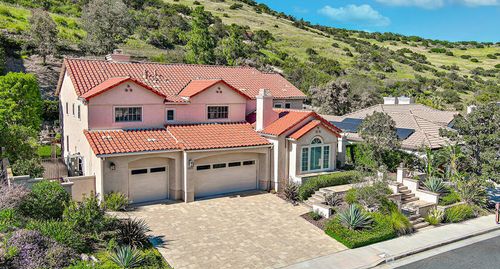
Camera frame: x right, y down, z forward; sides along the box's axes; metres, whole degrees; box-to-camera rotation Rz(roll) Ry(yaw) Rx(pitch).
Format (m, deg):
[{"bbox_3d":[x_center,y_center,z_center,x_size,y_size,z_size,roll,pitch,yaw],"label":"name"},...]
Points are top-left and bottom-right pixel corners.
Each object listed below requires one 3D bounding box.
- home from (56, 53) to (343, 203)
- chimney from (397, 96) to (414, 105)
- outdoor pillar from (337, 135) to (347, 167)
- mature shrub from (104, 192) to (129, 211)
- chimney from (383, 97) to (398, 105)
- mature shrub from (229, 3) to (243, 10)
[{"bbox_3d":[-3.555,-1.595,35.772,22.220,9.797,21.008,-3,7,-32],"label":"home"},{"bbox_3d":[20.084,-4.159,52.000,0.950,1.200,1.600,-4,8,-35],"label":"chimney"},{"bbox_3d":[7.736,1.344,33.842,0.475,2.676,0.475,-3,7,-32],"label":"outdoor pillar"},{"bbox_3d":[-8.031,4.057,24.093,1.313,0.990,1.161,-3,7,-32],"label":"mature shrub"},{"bbox_3d":[18.422,-4.207,52.600,0.950,1.200,1.600,-4,8,-35],"label":"chimney"},{"bbox_3d":[-6.749,-60.266,190.000,6.200,3.400,5.200,1,6,0],"label":"mature shrub"}]

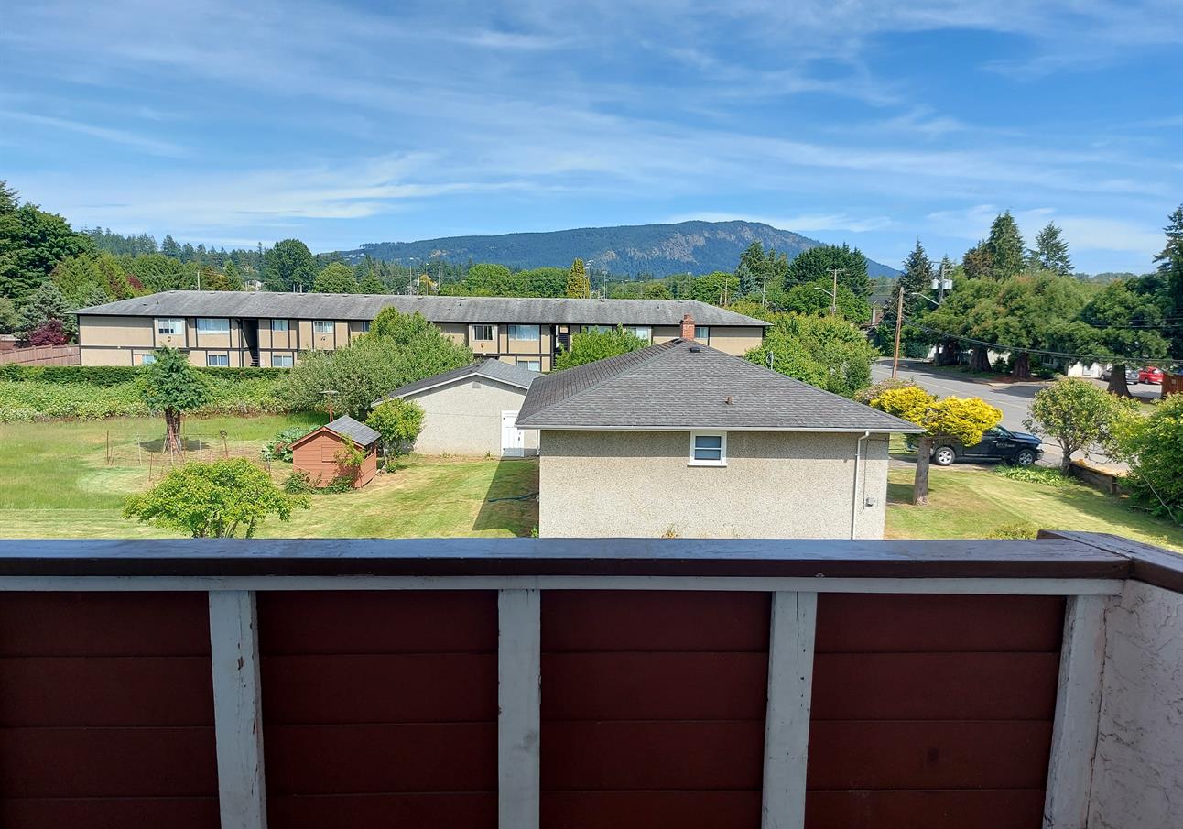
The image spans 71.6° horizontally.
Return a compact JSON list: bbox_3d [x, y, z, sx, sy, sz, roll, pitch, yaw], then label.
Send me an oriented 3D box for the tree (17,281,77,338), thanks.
[{"bbox_3d":[-56.853,-9.635,85.573,6.360,8.680,6.360,1,7,0],"label":"tree"}]

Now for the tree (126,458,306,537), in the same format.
[{"bbox_3d":[-9.330,2.599,20.353,4.036,3.117,4.200,-3,9,-25],"label":"tree"}]

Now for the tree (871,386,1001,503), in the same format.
[{"bbox_3d":[11.424,1.048,27.666,4.370,4.080,3.490,1,7,0],"label":"tree"}]

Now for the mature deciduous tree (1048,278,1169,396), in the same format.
[{"bbox_3d":[41.444,-6.159,65.698,8.206,9.528,9.300,6,9,32],"label":"mature deciduous tree"}]

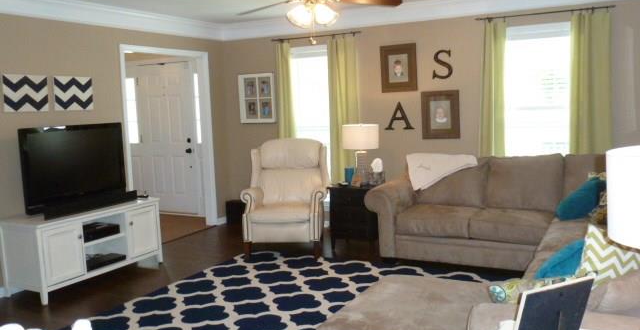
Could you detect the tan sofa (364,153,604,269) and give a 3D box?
[{"bbox_3d":[1.601,0.385,4.858,2.200,0.920,0.930,1,8,26],"label":"tan sofa"}]

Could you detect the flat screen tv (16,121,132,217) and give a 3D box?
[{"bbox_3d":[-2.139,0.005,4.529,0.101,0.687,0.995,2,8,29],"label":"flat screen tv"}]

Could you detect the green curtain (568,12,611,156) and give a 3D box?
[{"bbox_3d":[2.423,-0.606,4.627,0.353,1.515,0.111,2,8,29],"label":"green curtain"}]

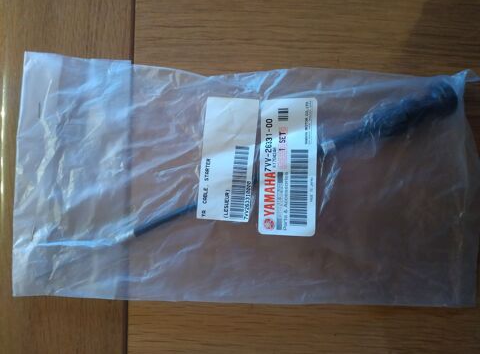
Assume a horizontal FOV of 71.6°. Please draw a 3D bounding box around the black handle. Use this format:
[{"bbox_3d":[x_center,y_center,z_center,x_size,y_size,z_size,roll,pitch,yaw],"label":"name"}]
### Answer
[{"bbox_3d":[0.091,-0.034,0.204,0.085,0.020,0.020,-20,86,0],"label":"black handle"}]

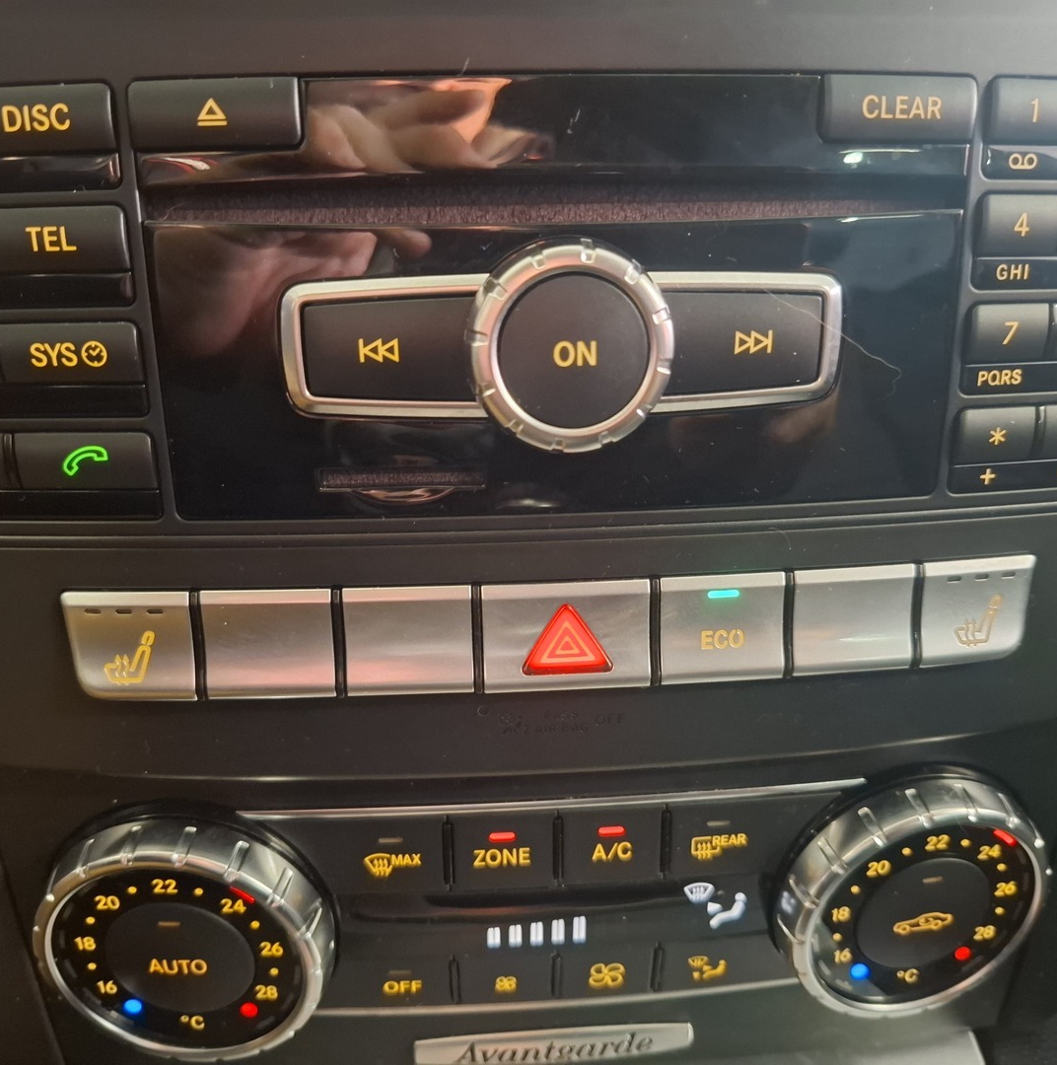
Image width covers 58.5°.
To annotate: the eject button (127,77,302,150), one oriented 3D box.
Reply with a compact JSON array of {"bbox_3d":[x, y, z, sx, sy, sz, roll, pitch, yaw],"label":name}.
[{"bbox_3d":[-0.046,-0.062,0.142,0.026,0.009,0.007,0,15,2],"label":"eject button"}]

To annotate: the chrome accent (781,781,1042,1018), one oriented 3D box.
[{"bbox_3d":[0.080,0.077,0.196,0.057,0.057,0.010,-5,25,-9],"label":"chrome accent"}]

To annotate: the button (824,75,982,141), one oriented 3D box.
[{"bbox_3d":[0.055,-0.064,0.144,0.024,0.009,0.006,-3,16,-7],"label":"button"}]

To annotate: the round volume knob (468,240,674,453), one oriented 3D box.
[{"bbox_3d":[0.007,-0.028,0.143,0.032,0.032,0.010,-2,16,-4],"label":"round volume knob"}]

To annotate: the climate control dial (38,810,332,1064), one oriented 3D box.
[{"bbox_3d":[-0.068,0.082,0.187,0.057,0.057,0.010,0,24,2],"label":"climate control dial"}]

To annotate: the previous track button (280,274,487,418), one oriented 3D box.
[{"bbox_3d":[-0.022,-0.029,0.149,0.032,0.022,0.006,-1,15,-1],"label":"previous track button"}]

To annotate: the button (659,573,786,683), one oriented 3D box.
[{"bbox_3d":[0.033,0.016,0.167,0.022,0.020,0.007,-3,20,-6],"label":"button"}]

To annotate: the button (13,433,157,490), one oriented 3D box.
[{"bbox_3d":[-0.072,-0.012,0.156,0.023,0.009,0.007,0,15,4],"label":"button"}]

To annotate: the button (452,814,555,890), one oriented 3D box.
[{"bbox_3d":[-0.005,0.063,0.192,0.021,0.019,0.006,-2,24,-3],"label":"button"}]

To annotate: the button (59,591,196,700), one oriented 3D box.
[{"bbox_3d":[-0.067,0.018,0.164,0.022,0.020,0.007,0,20,2],"label":"button"}]

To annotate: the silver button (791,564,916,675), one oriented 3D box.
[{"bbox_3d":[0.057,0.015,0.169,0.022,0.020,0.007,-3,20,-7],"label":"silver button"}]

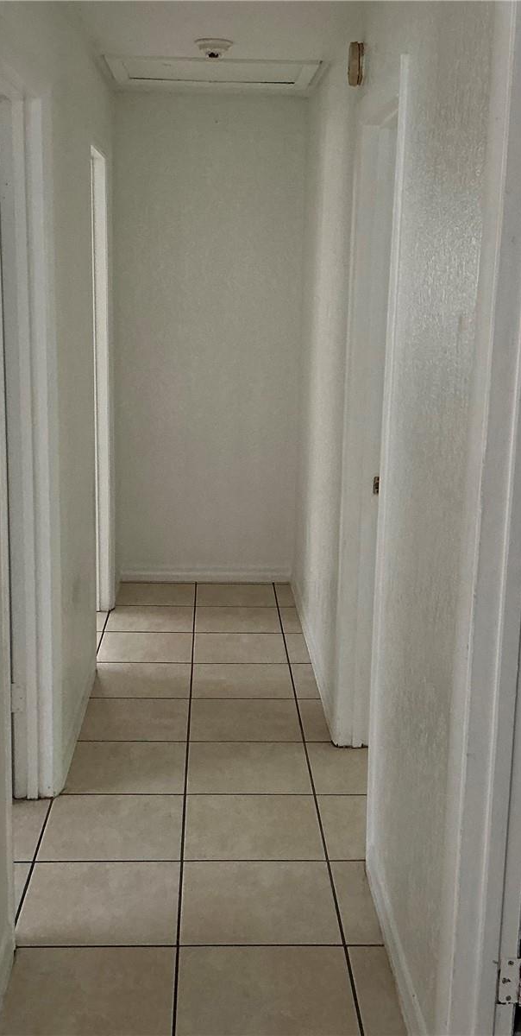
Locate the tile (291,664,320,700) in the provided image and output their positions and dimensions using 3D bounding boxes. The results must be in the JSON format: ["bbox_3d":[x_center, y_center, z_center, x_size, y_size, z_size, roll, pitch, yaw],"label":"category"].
[{"bbox_3d":[0.180,0.660,4.495,0.097,0.011,0.401,1,12,-3],"label":"tile"}]

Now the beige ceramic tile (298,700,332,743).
[{"bbox_3d":[0.197,0.747,4.113,0.096,0.010,0.400,1,12,-3],"label":"beige ceramic tile"}]

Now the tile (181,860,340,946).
[{"bbox_3d":[-0.004,0.998,2.897,0.401,0.011,0.401,1,12,-3],"label":"tile"}]

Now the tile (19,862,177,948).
[{"bbox_3d":[-0.411,0.998,2.893,0.400,0.010,0.400,1,12,-3],"label":"tile"}]

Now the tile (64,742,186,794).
[{"bbox_3d":[-0.436,0.823,3.672,0.385,0.011,0.401,1,12,-3],"label":"tile"}]

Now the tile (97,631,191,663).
[{"bbox_3d":[-0.495,0.569,4.878,0.400,0.010,0.400,1,12,-3],"label":"tile"}]

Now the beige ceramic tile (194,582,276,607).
[{"bbox_3d":[-0.125,0.400,5.681,0.401,0.011,0.417,1,12,-3],"label":"beige ceramic tile"}]

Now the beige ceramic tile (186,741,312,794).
[{"bbox_3d":[-0.039,0.830,3.705,0.400,0.010,0.400,1,12,-3],"label":"beige ceramic tile"}]

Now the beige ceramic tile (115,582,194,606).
[{"bbox_3d":[-0.529,0.397,5.671,0.400,0.010,0.400,1,12,-3],"label":"beige ceramic tile"}]

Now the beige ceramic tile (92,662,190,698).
[{"bbox_3d":[-0.471,0.653,4.465,0.385,0.011,0.401,1,12,-3],"label":"beige ceramic tile"}]

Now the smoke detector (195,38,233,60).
[{"bbox_3d":[-0.173,-1.738,4.151,0.142,0.060,0.142,1,12,-3],"label":"smoke detector"}]

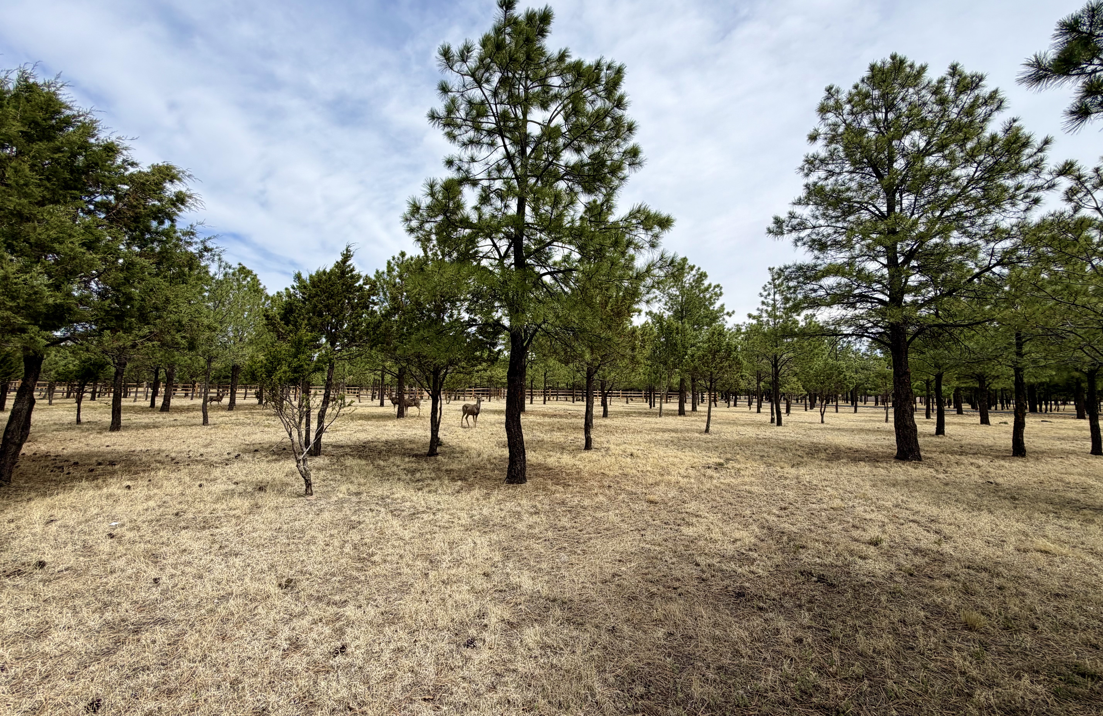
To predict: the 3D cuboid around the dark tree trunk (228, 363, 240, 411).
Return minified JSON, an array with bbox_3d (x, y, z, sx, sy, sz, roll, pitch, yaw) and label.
[{"bbox_3d":[-19.613,1.781,27.592,0.540,2.872,0.450,3,-4,-35],"label":"dark tree trunk"}]

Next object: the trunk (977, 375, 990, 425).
[{"bbox_3d":[21.946,2.150,22.721,0.437,2.499,0.390,-3,-5,44],"label":"trunk"}]

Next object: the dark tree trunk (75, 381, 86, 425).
[{"bbox_3d":[-18.213,1.680,17.253,0.250,1.659,0.300,-3,-5,44],"label":"dark tree trunk"}]

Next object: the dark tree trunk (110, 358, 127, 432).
[{"bbox_3d":[-14.393,1.210,14.925,0.346,2.396,0.300,4,-5,-44],"label":"dark tree trunk"}]

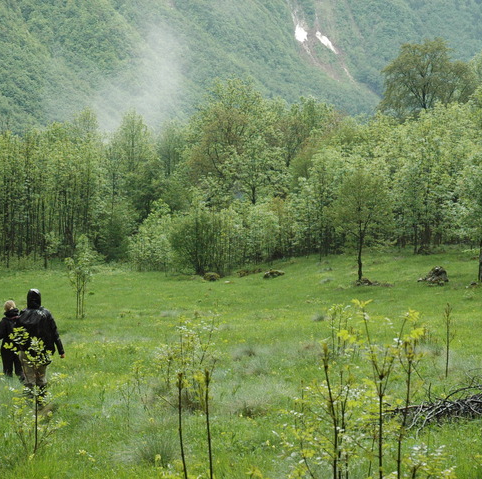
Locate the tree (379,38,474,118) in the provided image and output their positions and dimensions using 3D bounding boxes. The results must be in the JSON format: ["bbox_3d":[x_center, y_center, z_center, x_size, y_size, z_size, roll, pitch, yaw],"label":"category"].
[{"bbox_3d":[16.760,-9.940,130.000,8.670,16.440,8.310,0,0,0],"label":"tree"}]

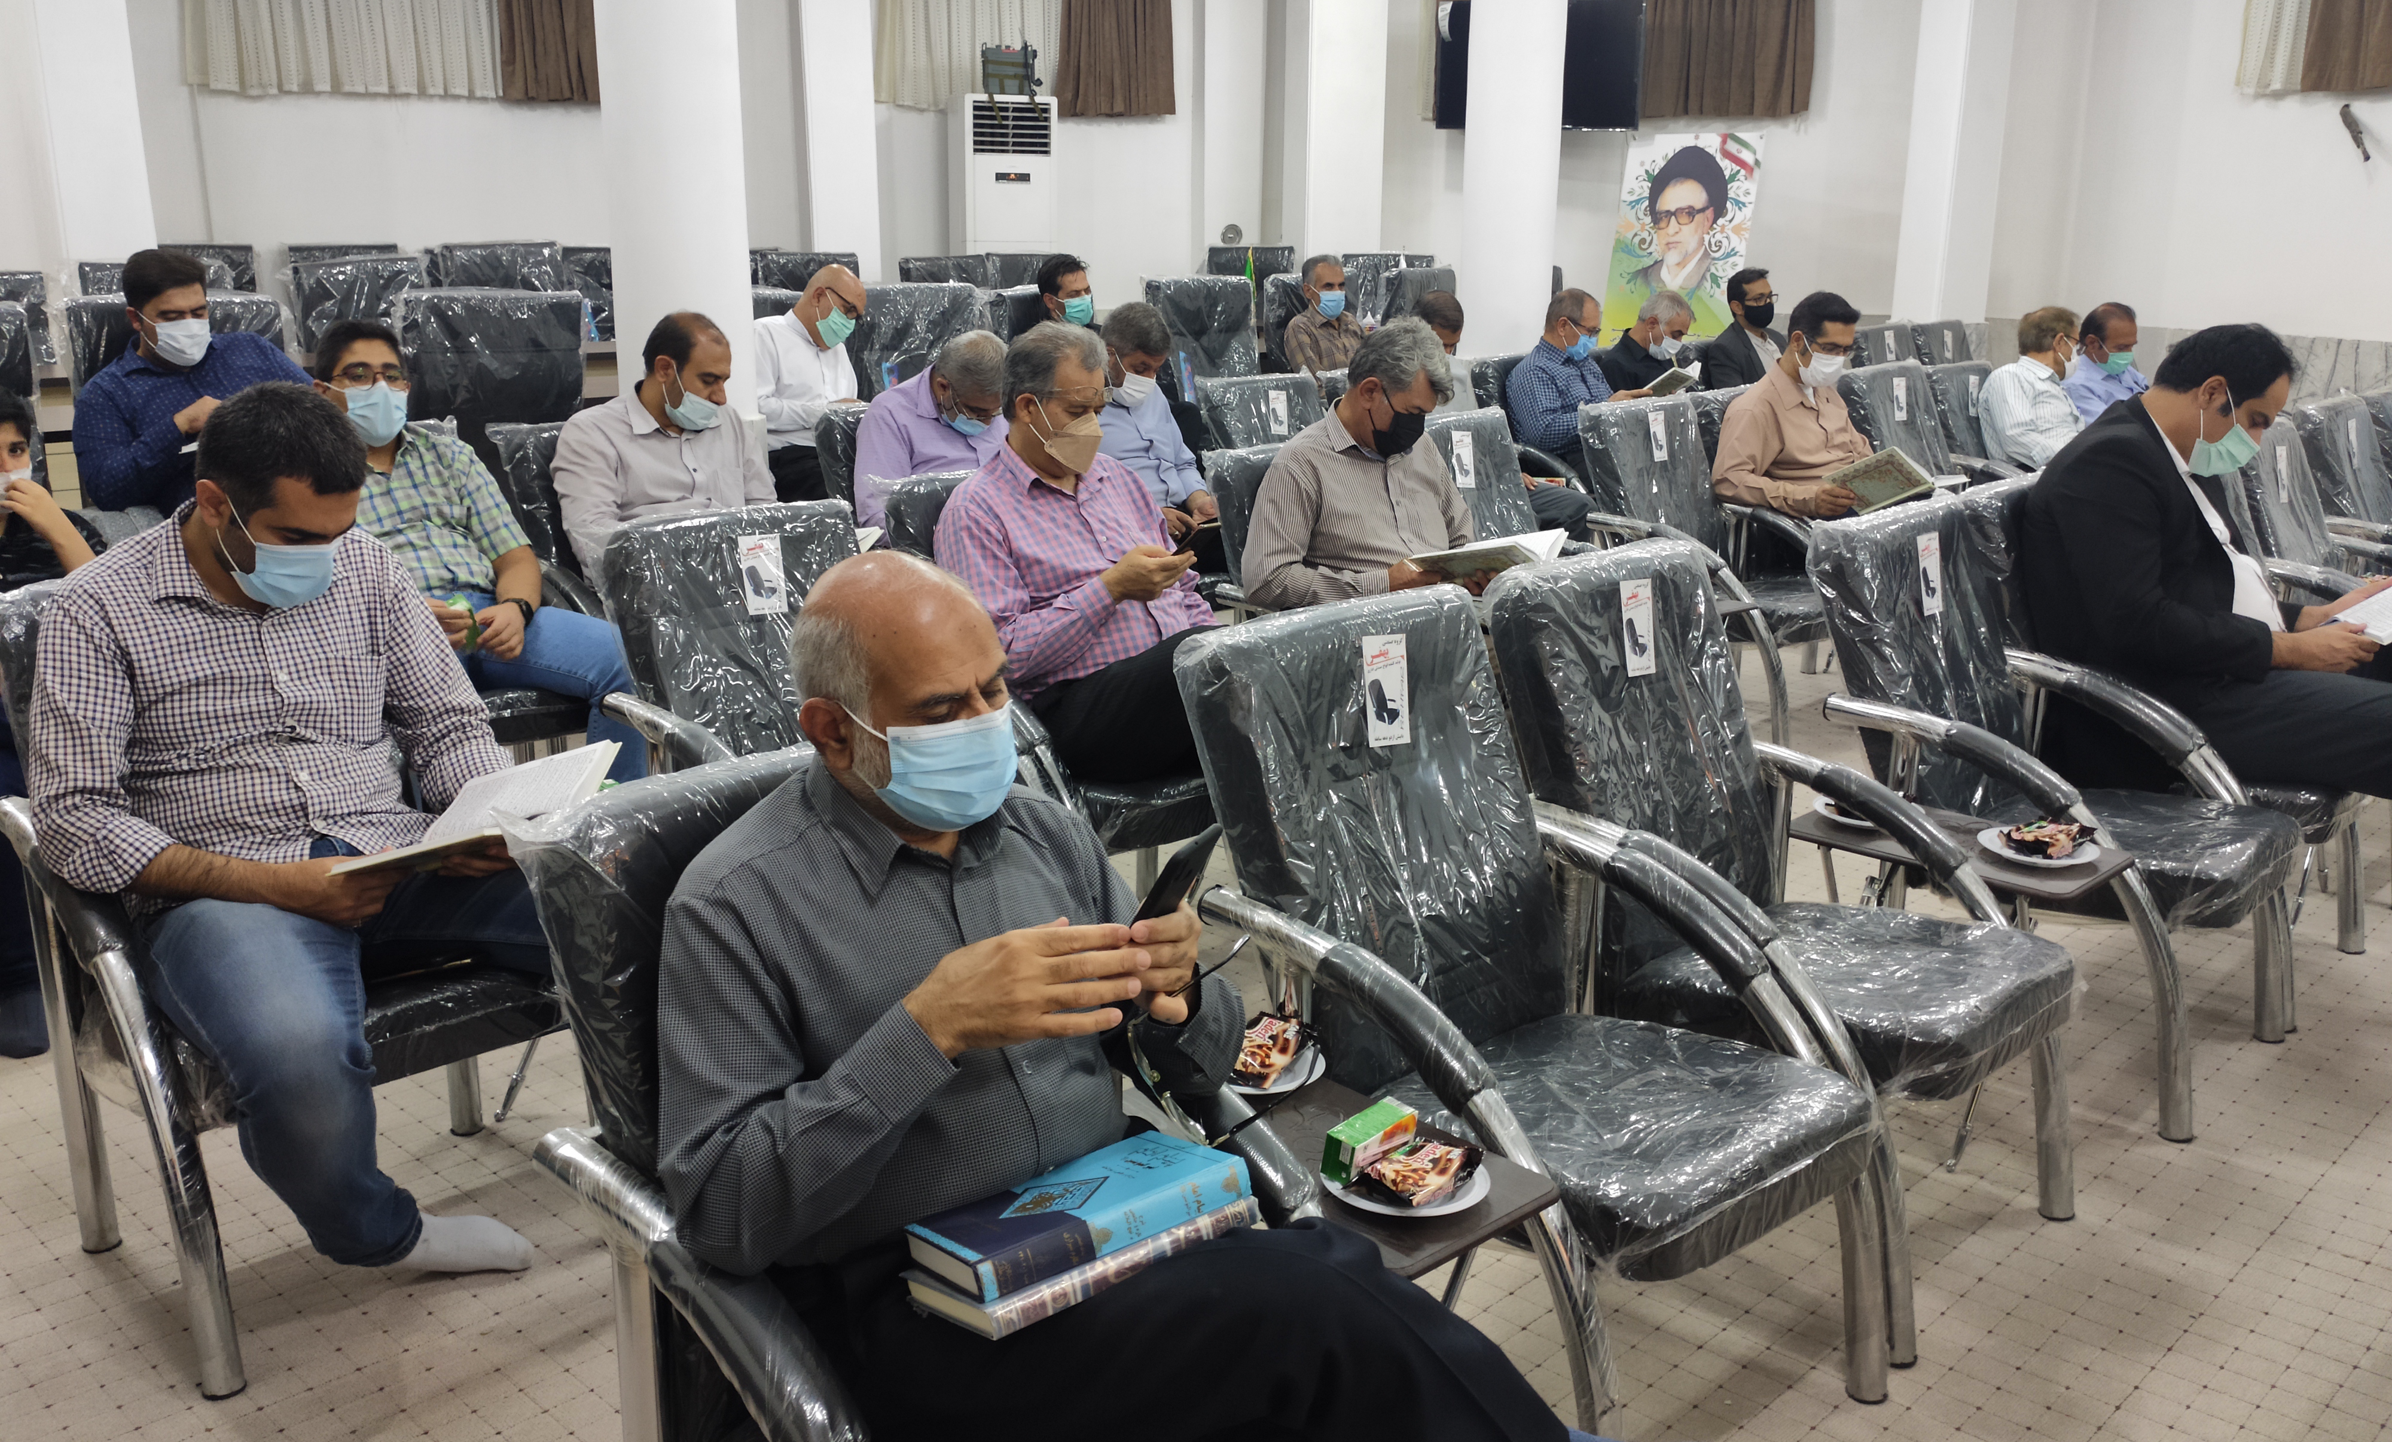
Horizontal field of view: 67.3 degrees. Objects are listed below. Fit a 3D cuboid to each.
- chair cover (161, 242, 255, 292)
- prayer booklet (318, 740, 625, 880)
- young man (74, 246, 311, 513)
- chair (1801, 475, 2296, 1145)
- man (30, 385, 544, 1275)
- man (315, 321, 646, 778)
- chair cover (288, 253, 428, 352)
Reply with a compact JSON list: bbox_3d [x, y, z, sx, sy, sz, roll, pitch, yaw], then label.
[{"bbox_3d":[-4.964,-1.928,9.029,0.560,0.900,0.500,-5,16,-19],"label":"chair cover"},{"bbox_3d":[-1.057,0.132,2.623,0.341,0.098,0.242,-12,-18,-41],"label":"prayer booklet"},{"bbox_3d":[-2.690,-0.590,4.889,0.550,1.340,0.750,-11,19,-35],"label":"young man"},{"bbox_3d":[1.607,0.114,3.378,0.800,0.990,0.600,15,21,42],"label":"chair"},{"bbox_3d":[-1.251,0.169,2.583,0.576,1.297,0.712,-12,19,-41],"label":"man"},{"bbox_3d":[-1.745,-0.285,4.175,0.537,1.317,0.731,-10,18,-36],"label":"man"},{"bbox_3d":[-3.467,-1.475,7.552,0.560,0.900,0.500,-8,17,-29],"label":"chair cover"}]

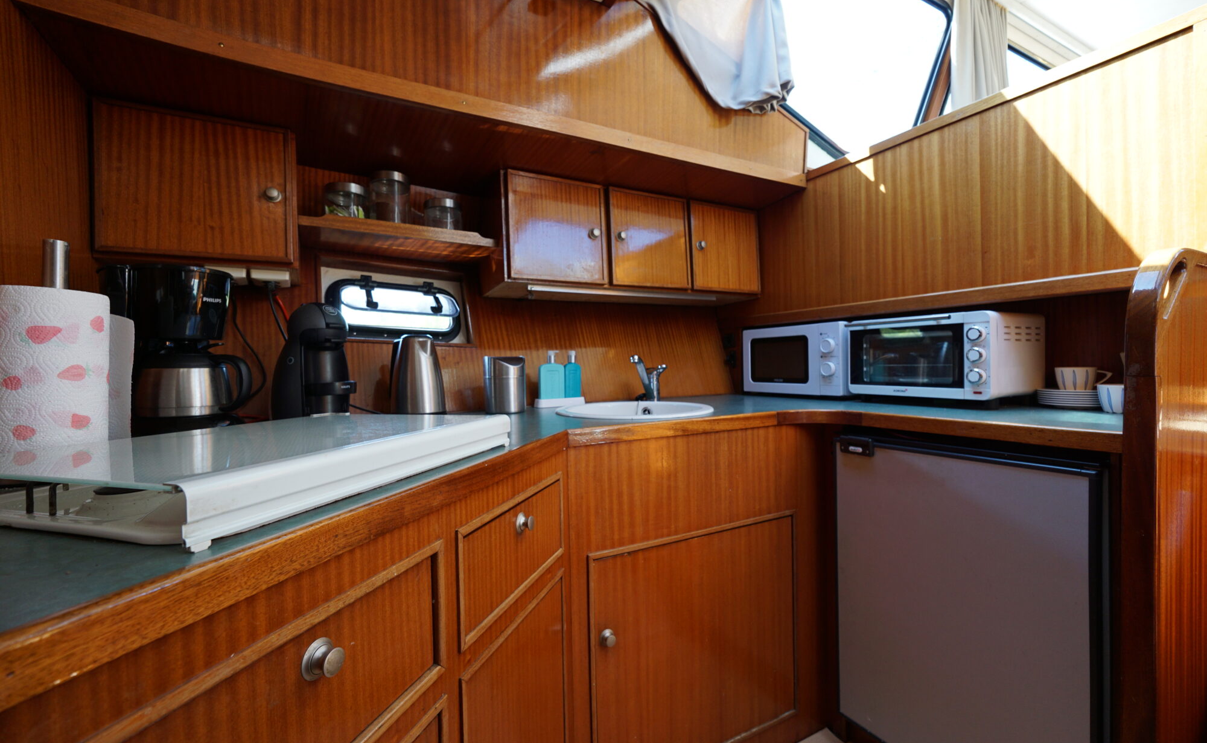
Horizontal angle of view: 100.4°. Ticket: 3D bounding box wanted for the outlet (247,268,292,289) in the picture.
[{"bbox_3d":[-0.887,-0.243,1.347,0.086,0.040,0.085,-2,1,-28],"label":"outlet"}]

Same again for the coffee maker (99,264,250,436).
[{"bbox_3d":[-0.809,-0.029,0.998,0.232,0.345,0.180,-1,1,4],"label":"coffee maker"}]

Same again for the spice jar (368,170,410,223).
[{"bbox_3d":[-0.667,-0.523,1.564,0.119,0.182,0.119,-2,1,-28],"label":"spice jar"}]

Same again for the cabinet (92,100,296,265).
[{"bbox_3d":[-1.026,-0.432,1.324,0.391,0.346,0.300,-2,1,-28],"label":"cabinet"}]

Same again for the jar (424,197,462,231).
[{"bbox_3d":[-0.524,-0.494,1.641,0.119,0.116,0.119,-2,1,-28],"label":"jar"}]

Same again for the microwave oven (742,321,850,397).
[{"bbox_3d":[0.818,-0.035,1.923,0.345,0.262,0.438,-2,1,-28],"label":"microwave oven"}]

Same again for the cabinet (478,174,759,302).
[{"bbox_3d":[0.102,-0.466,1.935,1.083,0.346,0.300,-2,1,-28],"label":"cabinet"}]

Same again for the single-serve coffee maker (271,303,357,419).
[{"bbox_3d":[-0.665,-0.009,1.150,0.200,0.292,0.150,-1,1,21],"label":"single-serve coffee maker"}]

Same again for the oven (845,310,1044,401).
[{"bbox_3d":[1.014,-0.030,1.525,0.325,0.257,0.404,-2,1,-28],"label":"oven"}]

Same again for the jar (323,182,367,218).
[{"bbox_3d":[-0.773,-0.490,1.506,0.118,0.122,0.118,-2,1,-28],"label":"jar"}]

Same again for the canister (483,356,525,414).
[{"bbox_3d":[-0.304,0.039,1.545,0.122,0.171,0.122,-2,1,-27],"label":"canister"}]

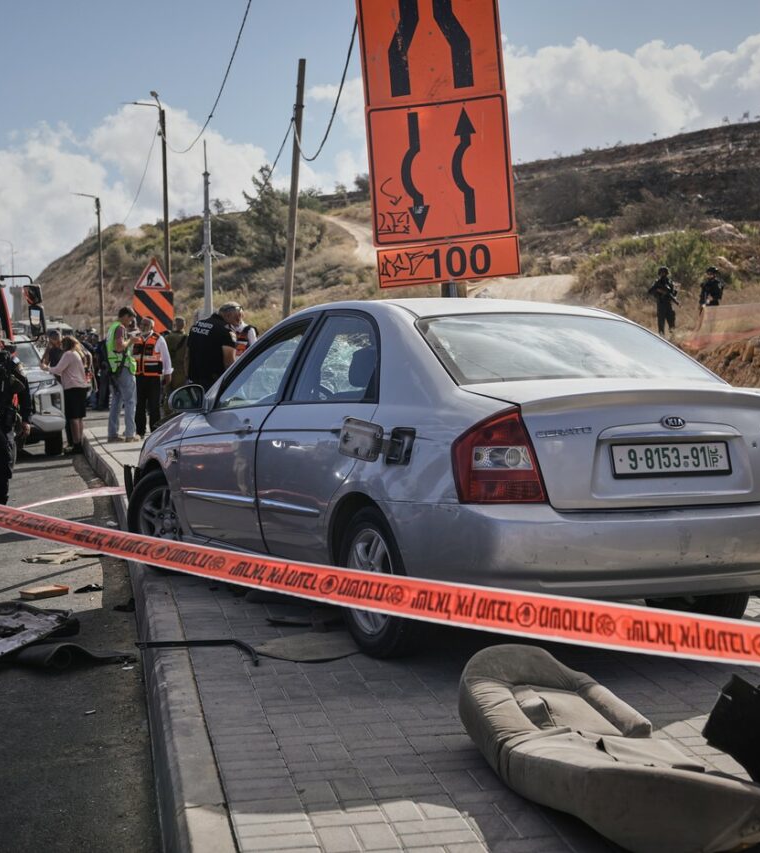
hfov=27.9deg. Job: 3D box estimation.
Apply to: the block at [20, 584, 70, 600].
[{"bbox_3d":[-2.070,1.029,9.450,0.140,0.040,0.270,1,4,38],"label":"block"}]

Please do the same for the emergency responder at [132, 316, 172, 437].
[{"bbox_3d":[-3.086,-0.646,20.450,0.540,1.620,0.360,0,4,25],"label":"emergency responder"}]

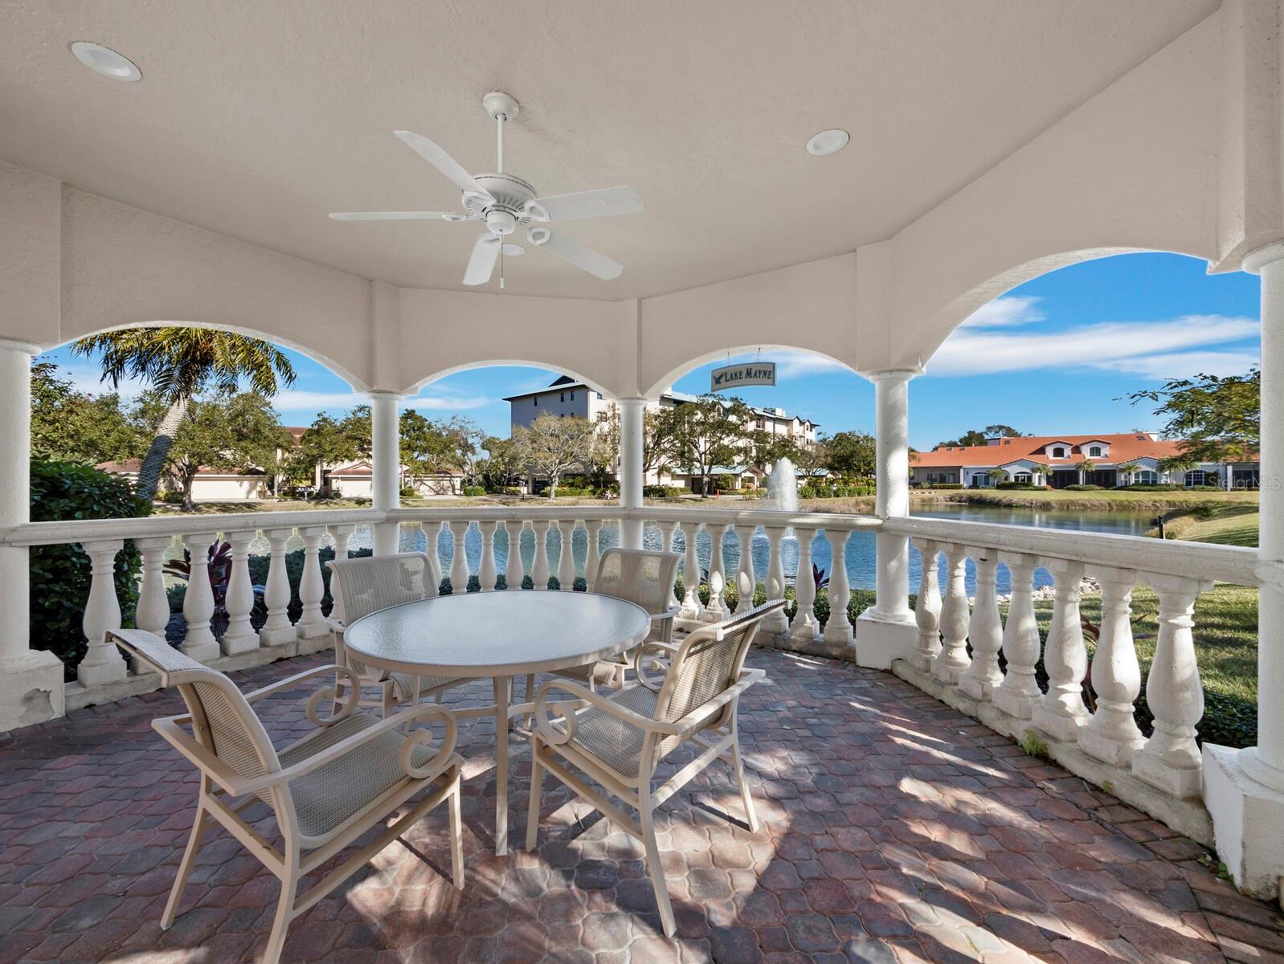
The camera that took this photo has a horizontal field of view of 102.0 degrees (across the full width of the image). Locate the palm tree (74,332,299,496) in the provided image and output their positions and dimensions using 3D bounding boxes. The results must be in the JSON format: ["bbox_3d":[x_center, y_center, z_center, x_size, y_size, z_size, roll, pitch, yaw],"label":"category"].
[{"bbox_3d":[-12.400,-1.600,14.500,4.700,6.600,4.700,0,0,-41],"label":"palm tree"}]

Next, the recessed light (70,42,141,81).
[{"bbox_3d":[-2.108,-1.655,2.050,0.197,0.025,0.197,0,0,0],"label":"recessed light"}]

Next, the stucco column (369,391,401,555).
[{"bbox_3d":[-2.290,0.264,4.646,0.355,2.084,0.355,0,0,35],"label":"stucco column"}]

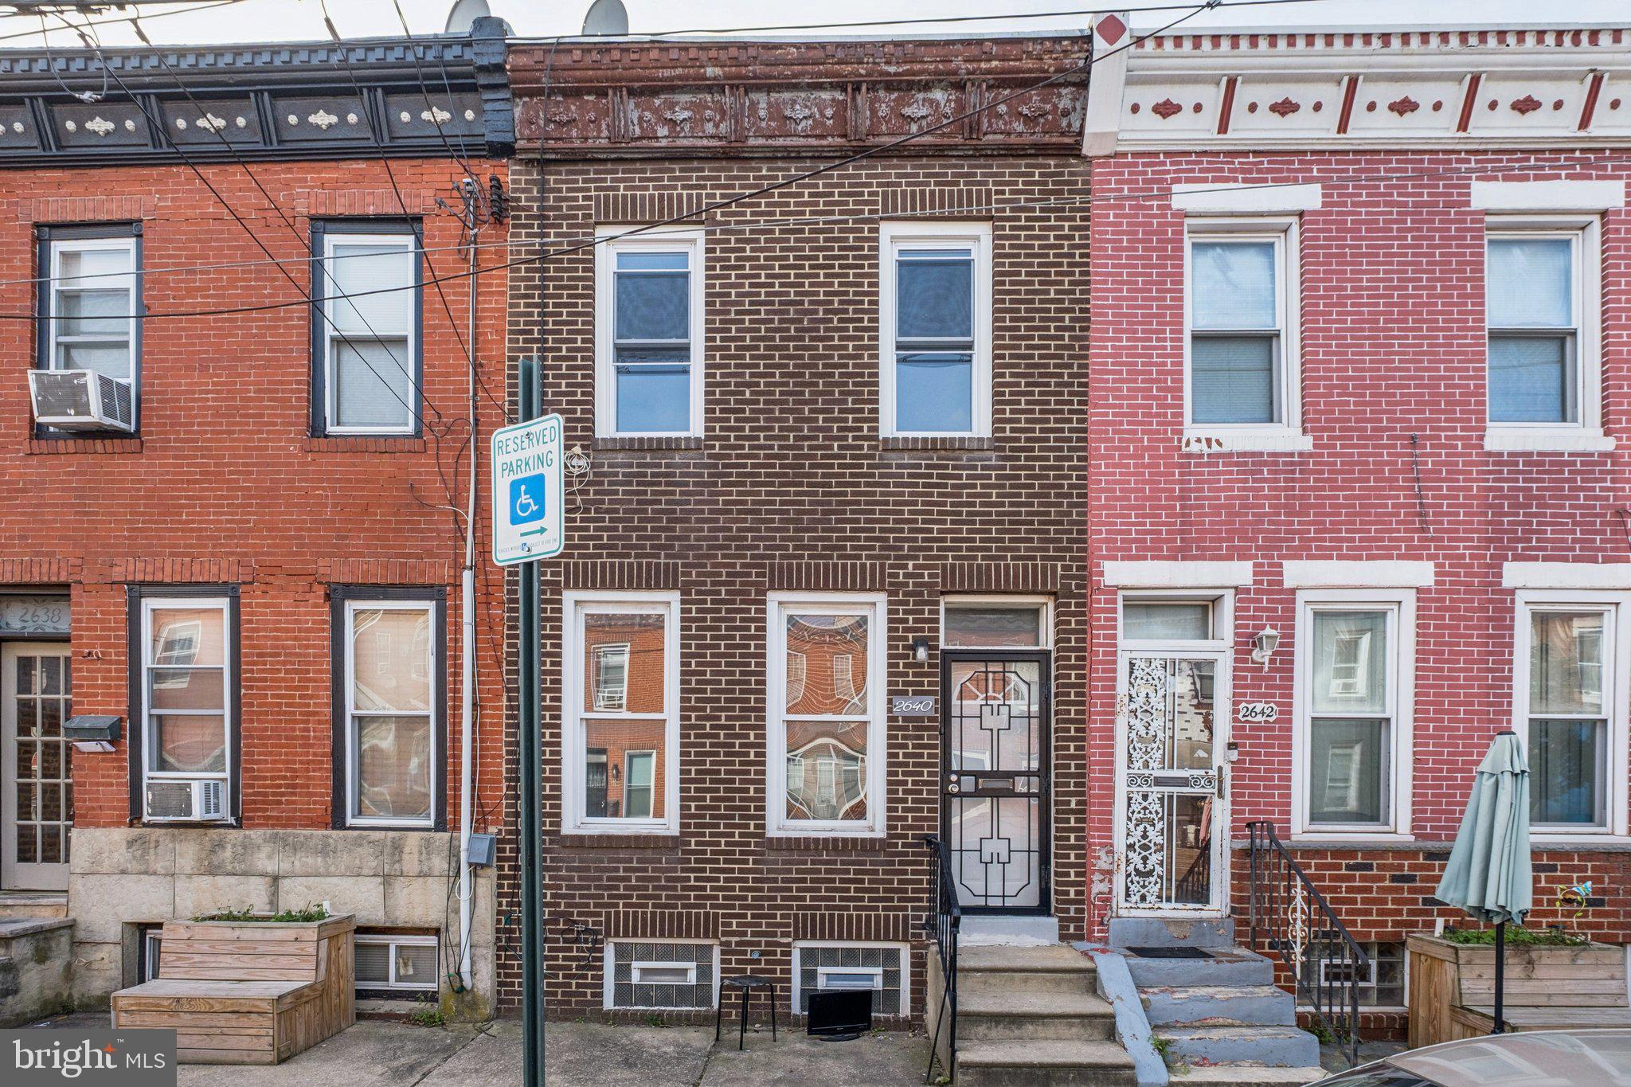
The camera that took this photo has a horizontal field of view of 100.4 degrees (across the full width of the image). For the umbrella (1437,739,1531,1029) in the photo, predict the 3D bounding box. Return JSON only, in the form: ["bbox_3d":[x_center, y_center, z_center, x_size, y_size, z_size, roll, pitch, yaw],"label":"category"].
[{"bbox_3d":[4.000,2.230,4.050,0.470,2.220,0.470,0,0,0],"label":"umbrella"}]

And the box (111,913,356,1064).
[{"bbox_3d":[-4.020,3.120,4.760,1.120,0.800,0.820,0,-5,0],"label":"box"}]

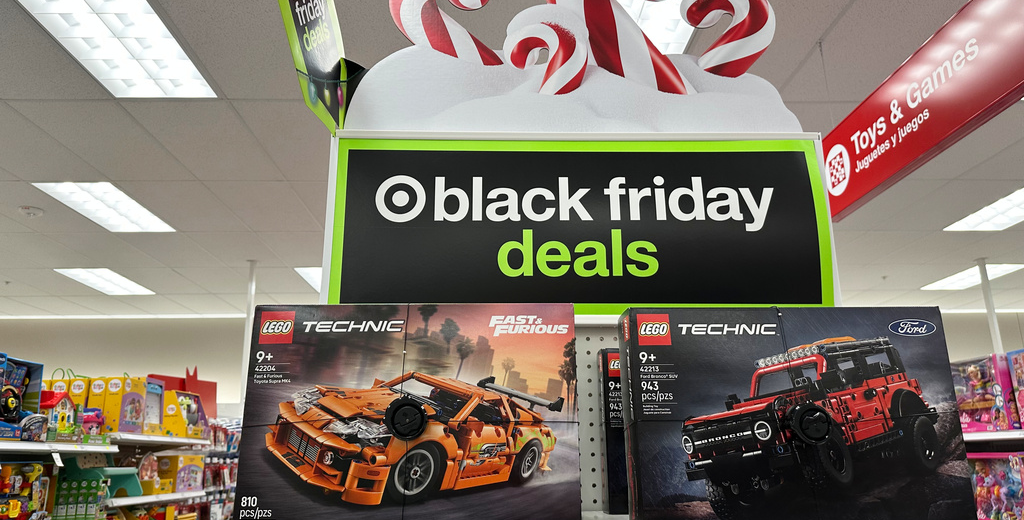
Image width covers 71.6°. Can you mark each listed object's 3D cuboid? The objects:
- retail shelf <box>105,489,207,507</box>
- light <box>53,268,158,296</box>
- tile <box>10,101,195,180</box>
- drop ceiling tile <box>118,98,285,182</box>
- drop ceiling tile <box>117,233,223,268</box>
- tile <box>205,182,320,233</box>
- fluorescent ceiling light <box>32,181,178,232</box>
[{"bbox_3d":[-2.173,1.342,4.019,0.420,0.040,1.220,0,-15,-3],"label":"retail shelf"},{"bbox_3d":[-4.502,0.225,7.940,0.600,0.070,1.200,0,-15,-3],"label":"light"},{"bbox_3d":[-2.514,-0.729,4.495,0.605,0.020,1.215,0,-15,-3],"label":"tile"},{"bbox_3d":[-1.907,-0.735,4.520,0.610,0.020,1.220,0,-15,-3],"label":"drop ceiling tile"},{"bbox_3d":[-3.226,-0.089,6.819,0.605,0.020,1.215,0,-15,-3],"label":"drop ceiling tile"},{"bbox_3d":[-1.960,-0.413,5.696,0.610,0.020,1.220,0,-15,-3],"label":"tile"},{"bbox_3d":[-3.179,-0.424,5.645,0.600,0.070,1.200,0,-15,-3],"label":"fluorescent ceiling light"}]

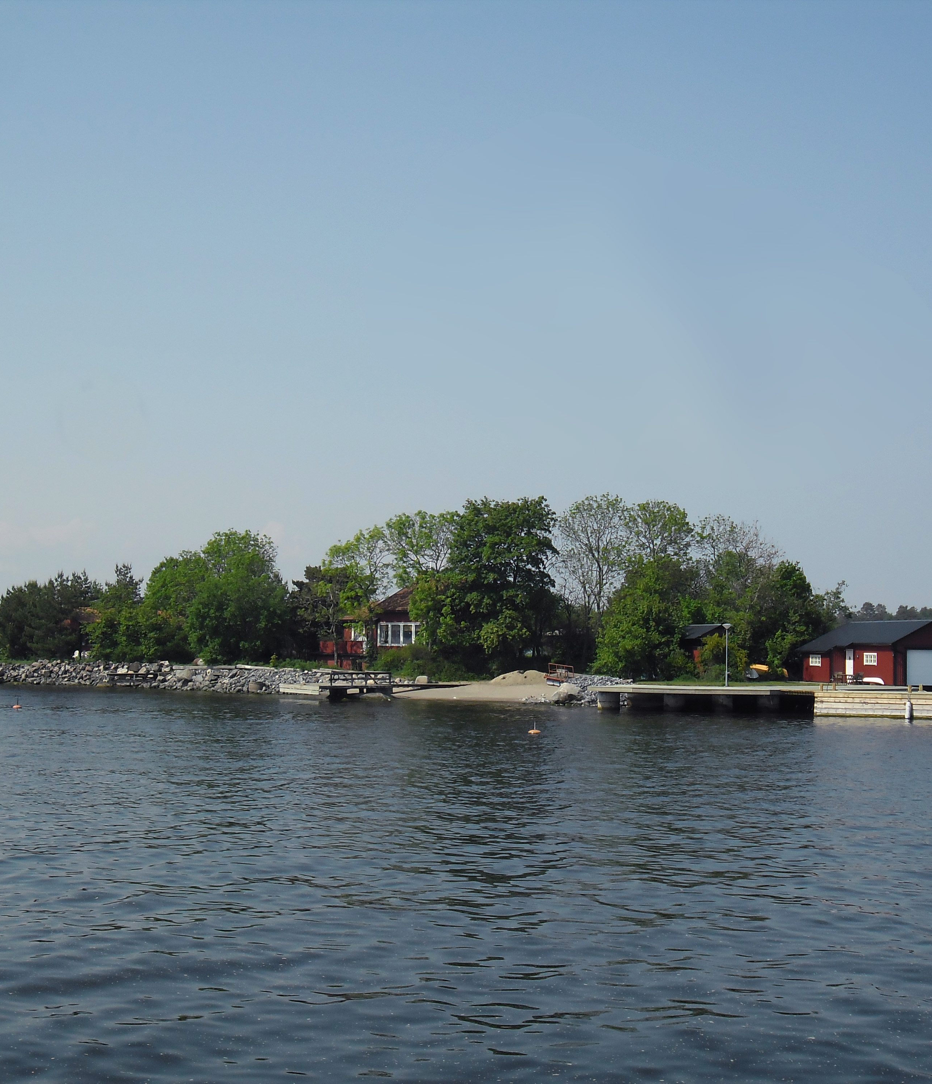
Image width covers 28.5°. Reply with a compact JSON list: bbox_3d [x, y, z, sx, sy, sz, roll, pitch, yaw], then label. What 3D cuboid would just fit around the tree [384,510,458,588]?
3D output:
[{"bbox_3d":[-3.135,3.628,150.012,7.283,12.539,7.000,1,-3,-1],"label":"tree"}]

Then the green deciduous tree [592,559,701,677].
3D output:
[{"bbox_3d":[11.719,4.968,119.911,6.707,8.100,6.500,0,-3,6],"label":"green deciduous tree"}]

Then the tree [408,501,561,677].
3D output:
[{"bbox_3d":[1.422,3.202,136.018,10.449,13.042,9.500,1,-3,1],"label":"tree"}]

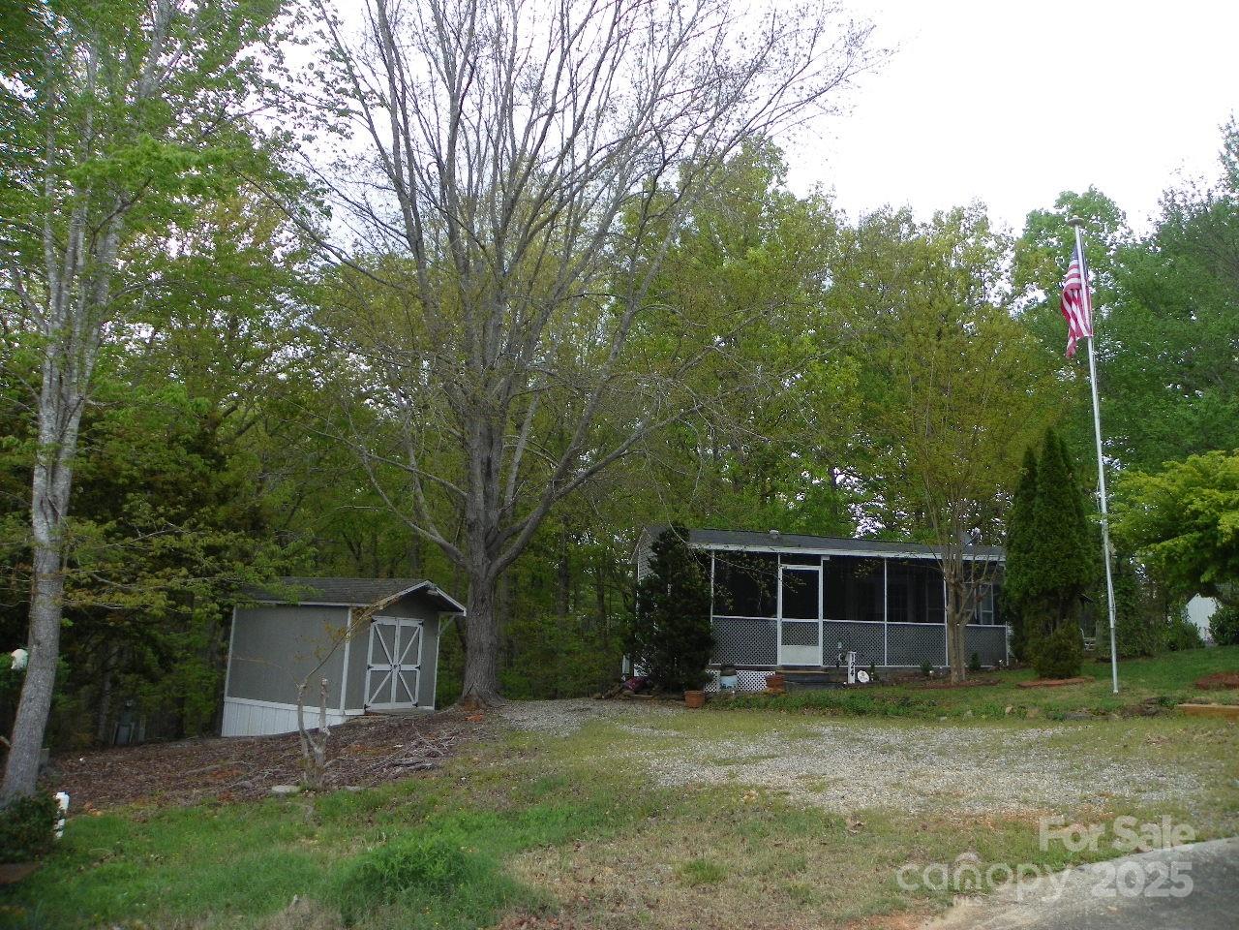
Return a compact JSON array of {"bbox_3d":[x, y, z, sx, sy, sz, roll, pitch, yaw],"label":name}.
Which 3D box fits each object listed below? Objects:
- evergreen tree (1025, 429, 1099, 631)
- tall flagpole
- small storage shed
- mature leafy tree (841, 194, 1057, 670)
[{"bbox_3d":[8.748,1.630,18.424,1.500,4.716,1.500,2,-10,0],"label":"evergreen tree"},{"bbox_3d":[7.197,-0.329,14.088,0.260,7.327,0.260,-5,-12,27],"label":"tall flagpole"},{"bbox_3d":[-6.196,4.367,20.746,4.948,3.497,2.641,-6,-13,35],"label":"small storage shed"},{"bbox_3d":[6.646,-0.547,19.077,4.100,9.758,4.000,2,-10,0],"label":"mature leafy tree"}]

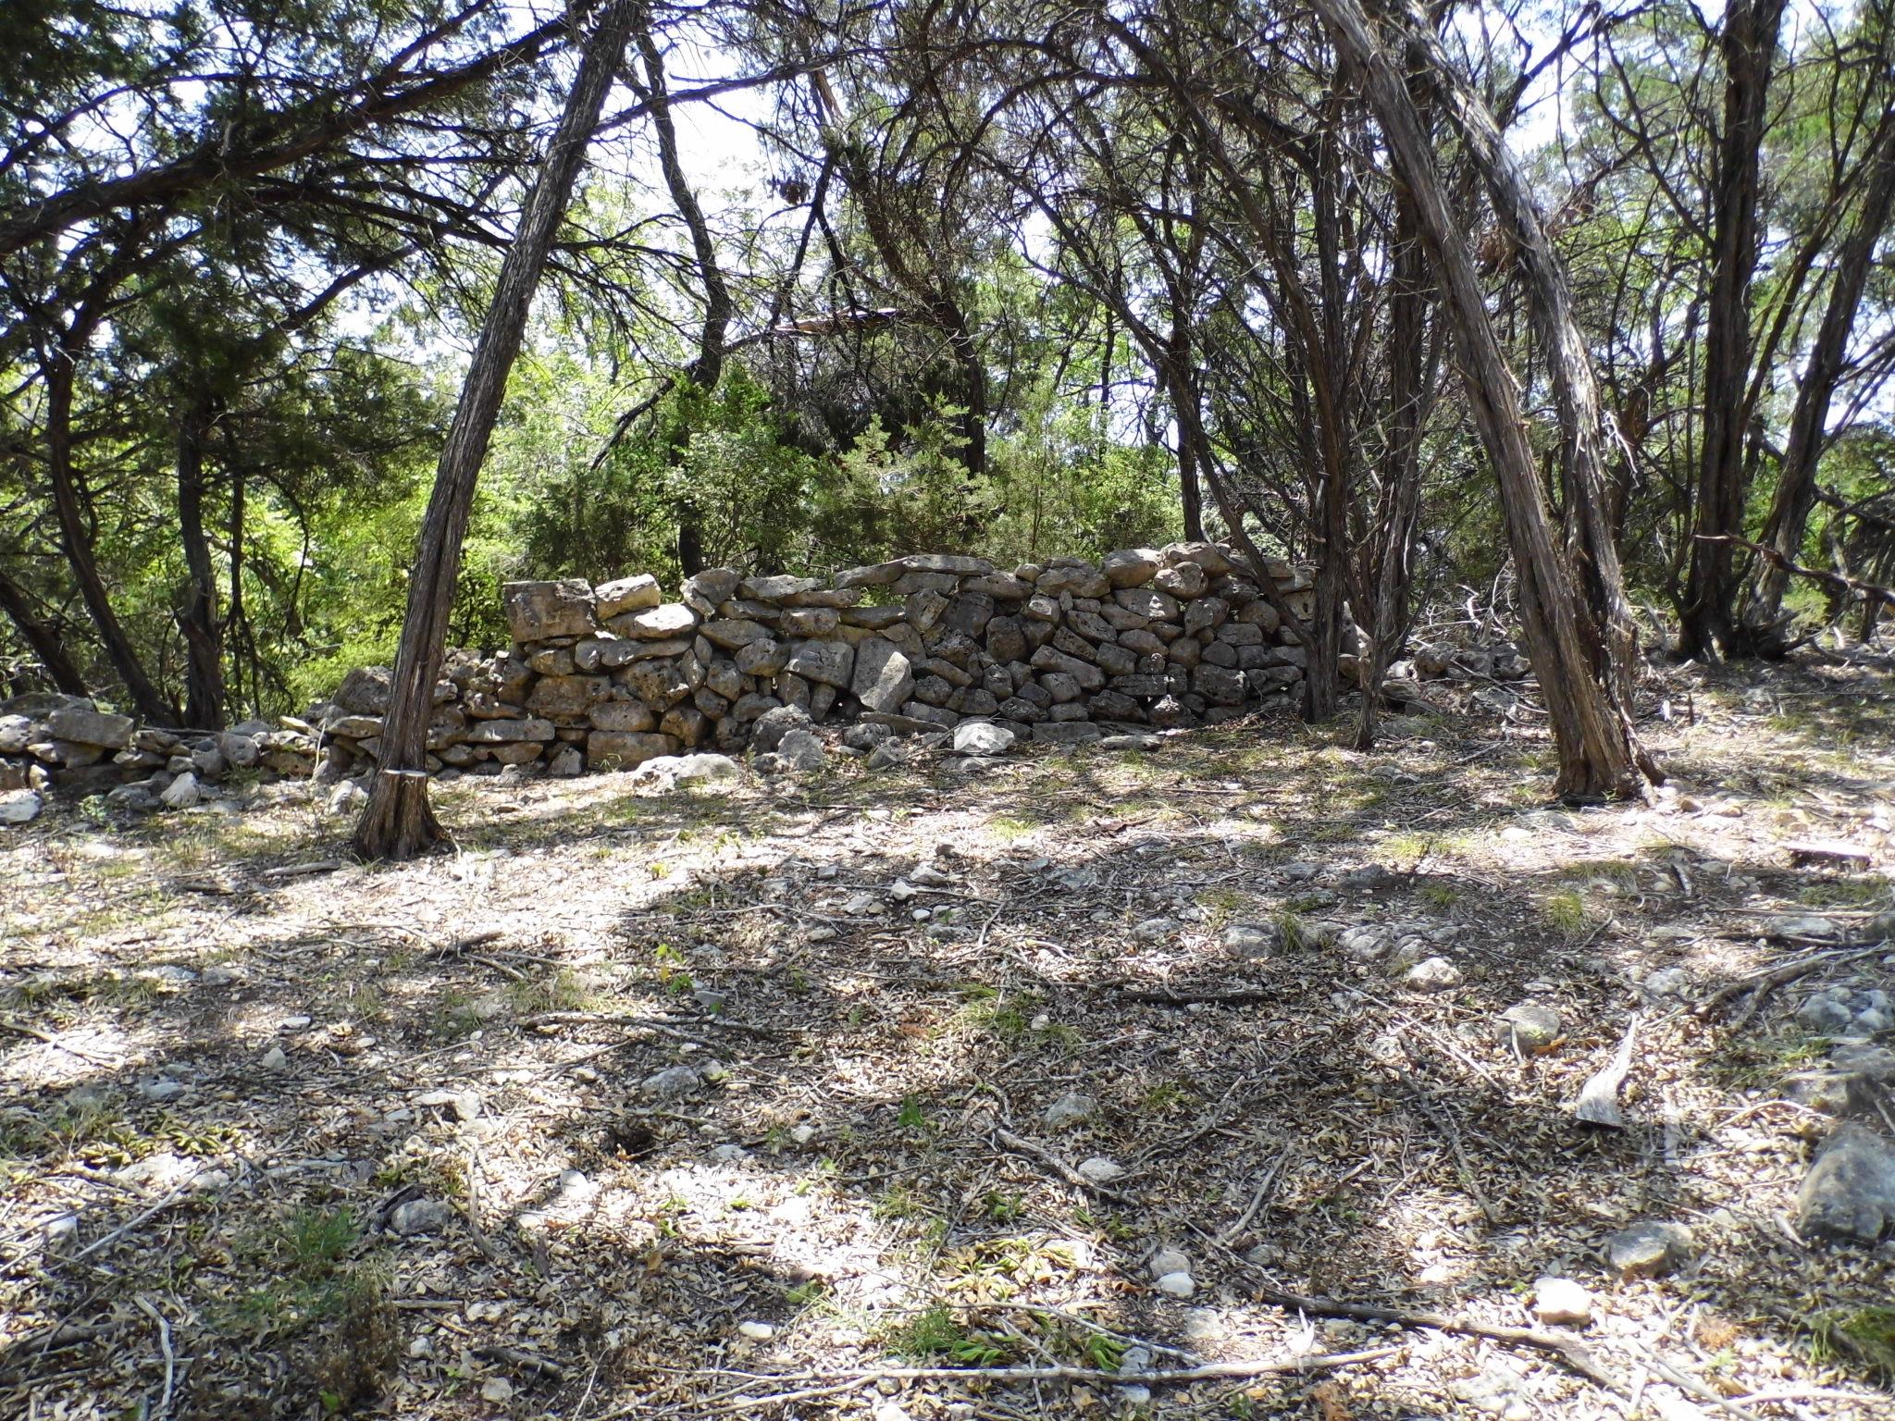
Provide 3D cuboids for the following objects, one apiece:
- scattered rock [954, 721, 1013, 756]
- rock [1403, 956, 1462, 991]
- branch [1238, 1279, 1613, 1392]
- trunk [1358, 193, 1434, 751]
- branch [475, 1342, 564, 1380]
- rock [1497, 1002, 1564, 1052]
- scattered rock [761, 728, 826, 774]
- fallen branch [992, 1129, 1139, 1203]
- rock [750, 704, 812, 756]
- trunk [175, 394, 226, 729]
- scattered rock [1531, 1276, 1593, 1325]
[{"bbox_3d":[0.240,0.186,9.050,0.400,0.230,0.300,1,3,0],"label":"scattered rock"},{"bbox_3d":[1.469,0.795,4.140,0.180,0.090,0.140,1,4,20],"label":"rock"},{"bbox_3d":[0.854,1.078,2.449,0.633,0.040,0.134,3,10,32],"label":"branch"},{"bbox_3d":[2.622,-1.406,8.000,0.440,3.250,0.380,1,4,18],"label":"trunk"},{"bbox_3d":[-0.803,1.222,2.570,0.185,0.033,0.035,2,3,20],"label":"branch"},{"bbox_3d":[1.577,0.855,3.700,0.180,0.105,0.150,1,4,23],"label":"rock"},{"bbox_3d":[-0.984,0.260,8.750,0.400,0.280,0.320,1,3,0],"label":"scattered rock"},{"bbox_3d":[0.242,1.009,3.074,0.075,0.035,0.448,-9,11,-38],"label":"fallen branch"},{"bbox_3d":[-1.010,0.112,8.300,0.370,0.290,0.300,0,3,-7],"label":"rock"},{"bbox_3d":[-4.966,-0.940,9.100,0.320,2.350,0.300,-2,4,-29],"label":"trunk"},{"bbox_3d":[1.178,1.129,2.620,0.108,0.055,0.080,1,3,18],"label":"scattered rock"}]

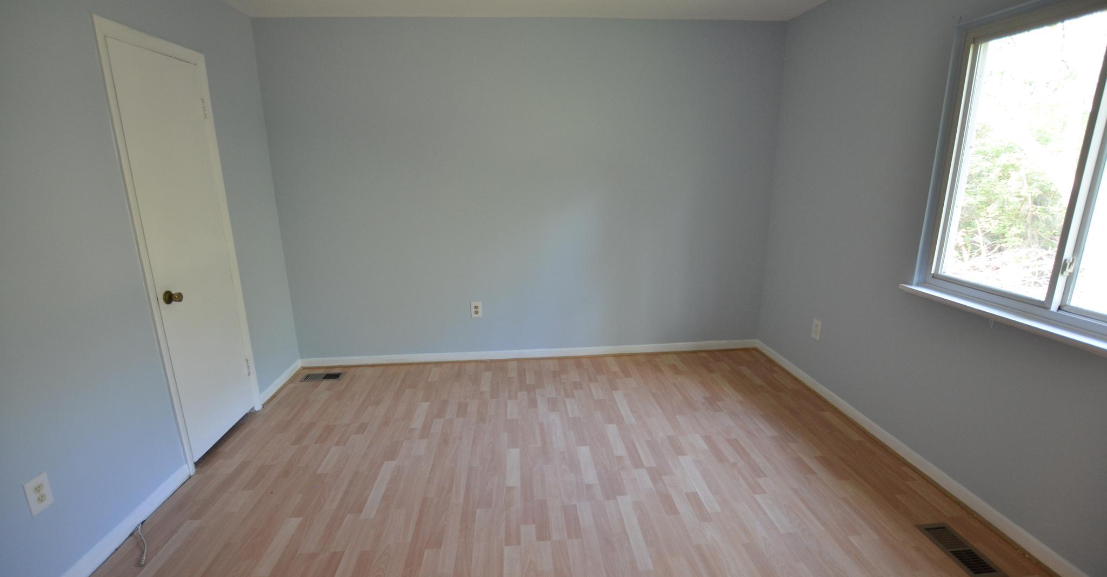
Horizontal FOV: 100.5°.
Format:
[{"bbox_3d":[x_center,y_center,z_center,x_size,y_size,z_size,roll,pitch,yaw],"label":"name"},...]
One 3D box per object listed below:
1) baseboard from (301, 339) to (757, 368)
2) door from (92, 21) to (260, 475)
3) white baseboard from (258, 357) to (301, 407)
[{"bbox_3d":[-0.124,0.529,3.753,3.691,0.075,0.018,-2,15,-4],"label":"baseboard"},{"bbox_3d":[-1.904,-0.170,2.445,0.050,2.061,0.631,-2,15,-4],"label":"door"},{"bbox_3d":[-1.933,0.668,3.318,0.018,0.075,0.621,-2,15,-4],"label":"white baseboard"}]

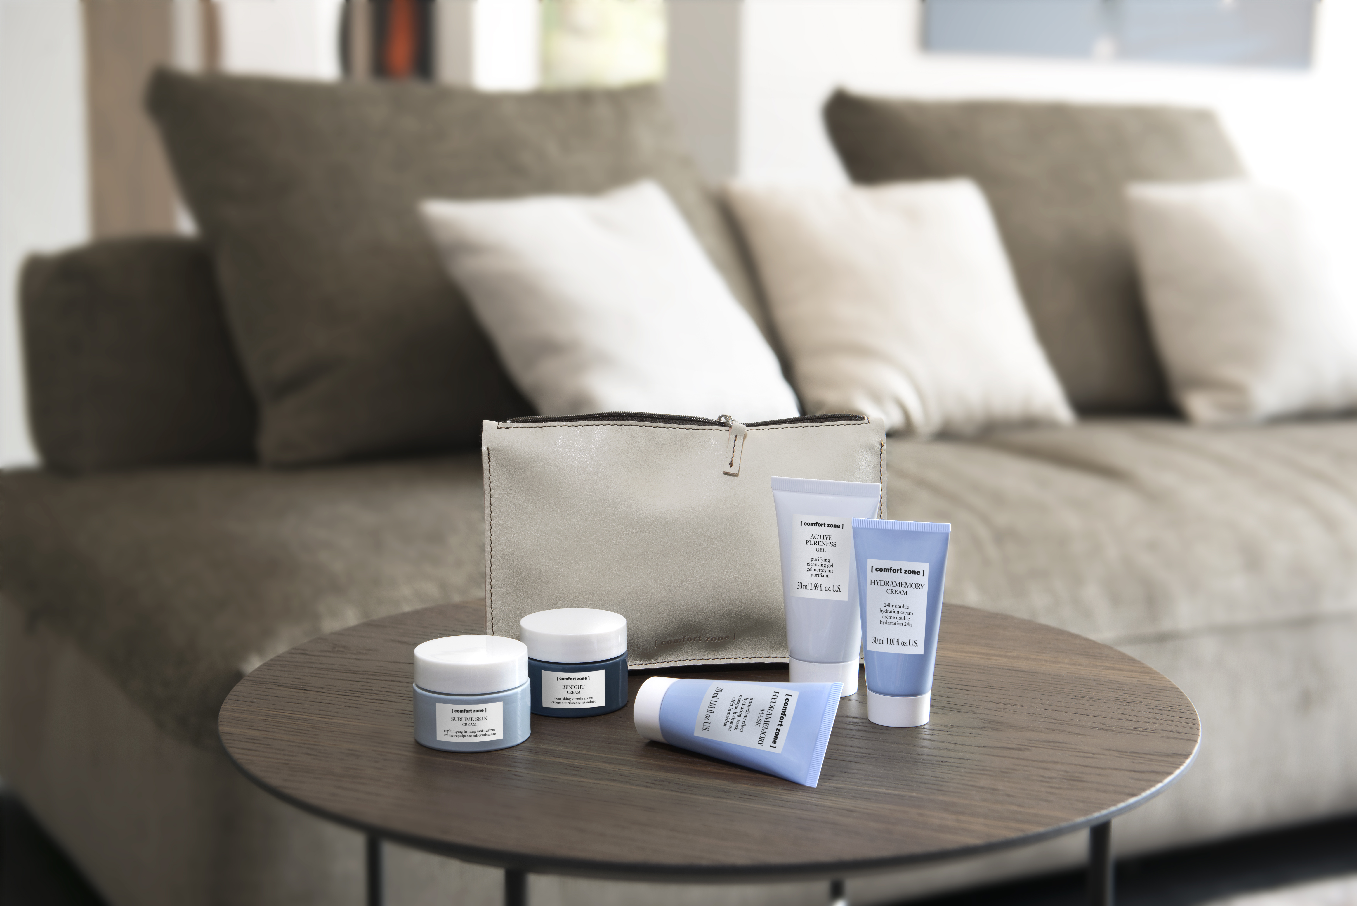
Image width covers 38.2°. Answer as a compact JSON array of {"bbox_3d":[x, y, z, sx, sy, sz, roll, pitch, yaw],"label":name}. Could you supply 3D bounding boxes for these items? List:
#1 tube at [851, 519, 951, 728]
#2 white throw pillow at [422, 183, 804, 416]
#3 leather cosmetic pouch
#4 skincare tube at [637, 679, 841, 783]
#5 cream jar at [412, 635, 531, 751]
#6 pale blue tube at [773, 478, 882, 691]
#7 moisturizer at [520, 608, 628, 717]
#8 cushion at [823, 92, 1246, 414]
[{"bbox_3d":[0.107,0.081,0.946,0.048,0.097,0.030,3,9,16],"label":"tube"},{"bbox_3d":[-0.087,-0.193,2.650,0.420,0.420,0.150,-10,-26,-41],"label":"white throw pillow"},{"bbox_3d":[0.003,0.045,1.048,0.213,0.135,0.040,0,9,-2],"label":"leather cosmetic pouch"},{"bbox_3d":[0.028,0.121,0.886,0.097,0.048,0.030,3,-22,37],"label":"skincare tube"},{"bbox_3d":[-0.097,0.112,0.923,0.055,0.041,0.055,-1,9,-4],"label":"cream jar"},{"bbox_3d":[0.075,0.067,0.999,0.058,0.107,0.035,4,10,22],"label":"pale blue tube"},{"bbox_3d":[-0.052,0.104,0.976,0.055,0.041,0.055,0,9,-3],"label":"moisturizer"},{"bbox_3d":[0.621,-0.310,3.000,0.770,0.530,0.190,-4,-21,-29],"label":"cushion"}]

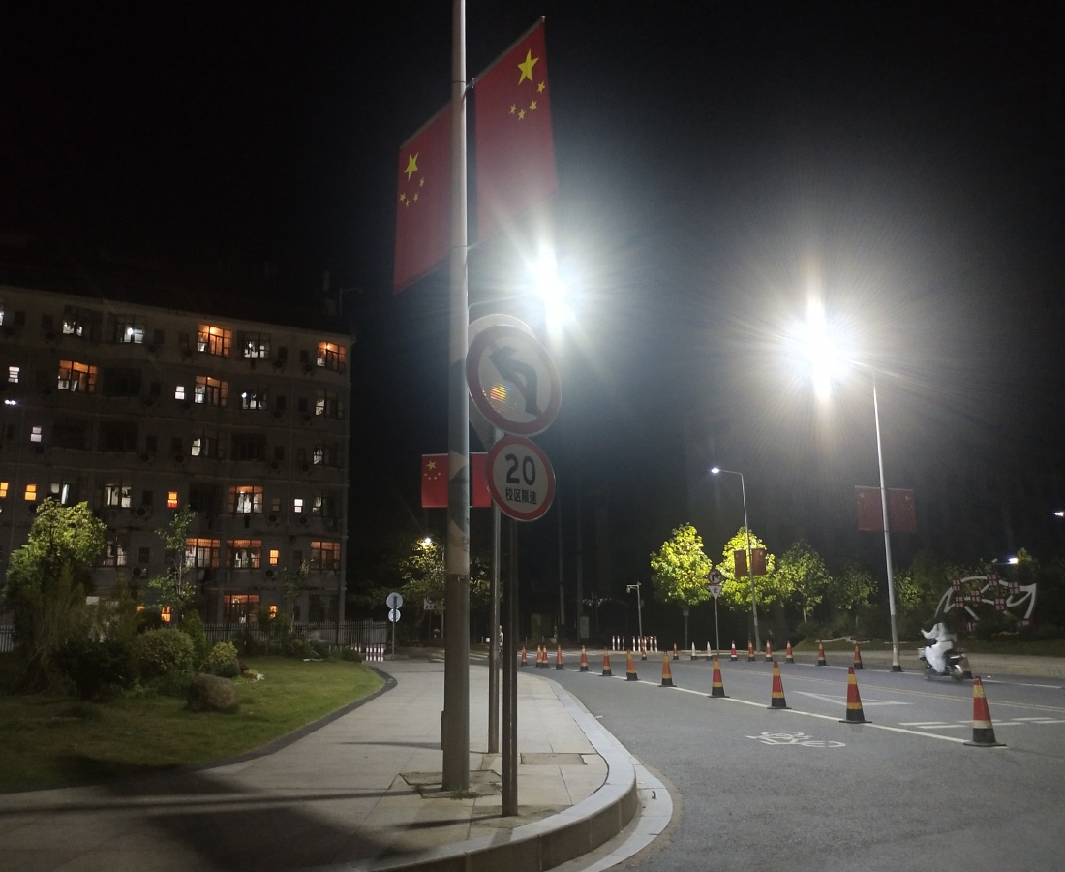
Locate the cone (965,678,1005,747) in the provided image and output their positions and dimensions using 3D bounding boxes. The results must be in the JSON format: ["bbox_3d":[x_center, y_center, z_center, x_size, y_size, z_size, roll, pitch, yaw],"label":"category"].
[{"bbox_3d":[5.156,3.145,11.560,0.410,0.735,0.410,-5,-12,23],"label":"cone"}]

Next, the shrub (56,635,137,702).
[{"bbox_3d":[-7.191,3.807,16.600,1.350,1.030,1.250,4,-12,-23],"label":"shrub"}]

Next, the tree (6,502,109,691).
[{"bbox_3d":[-9.897,3.266,20.900,2.100,3.900,2.050,5,-12,-25],"label":"tree"}]

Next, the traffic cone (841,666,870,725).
[{"bbox_3d":[4.573,3.659,14.299,0.410,0.741,0.410,-4,-11,17],"label":"traffic cone"}]

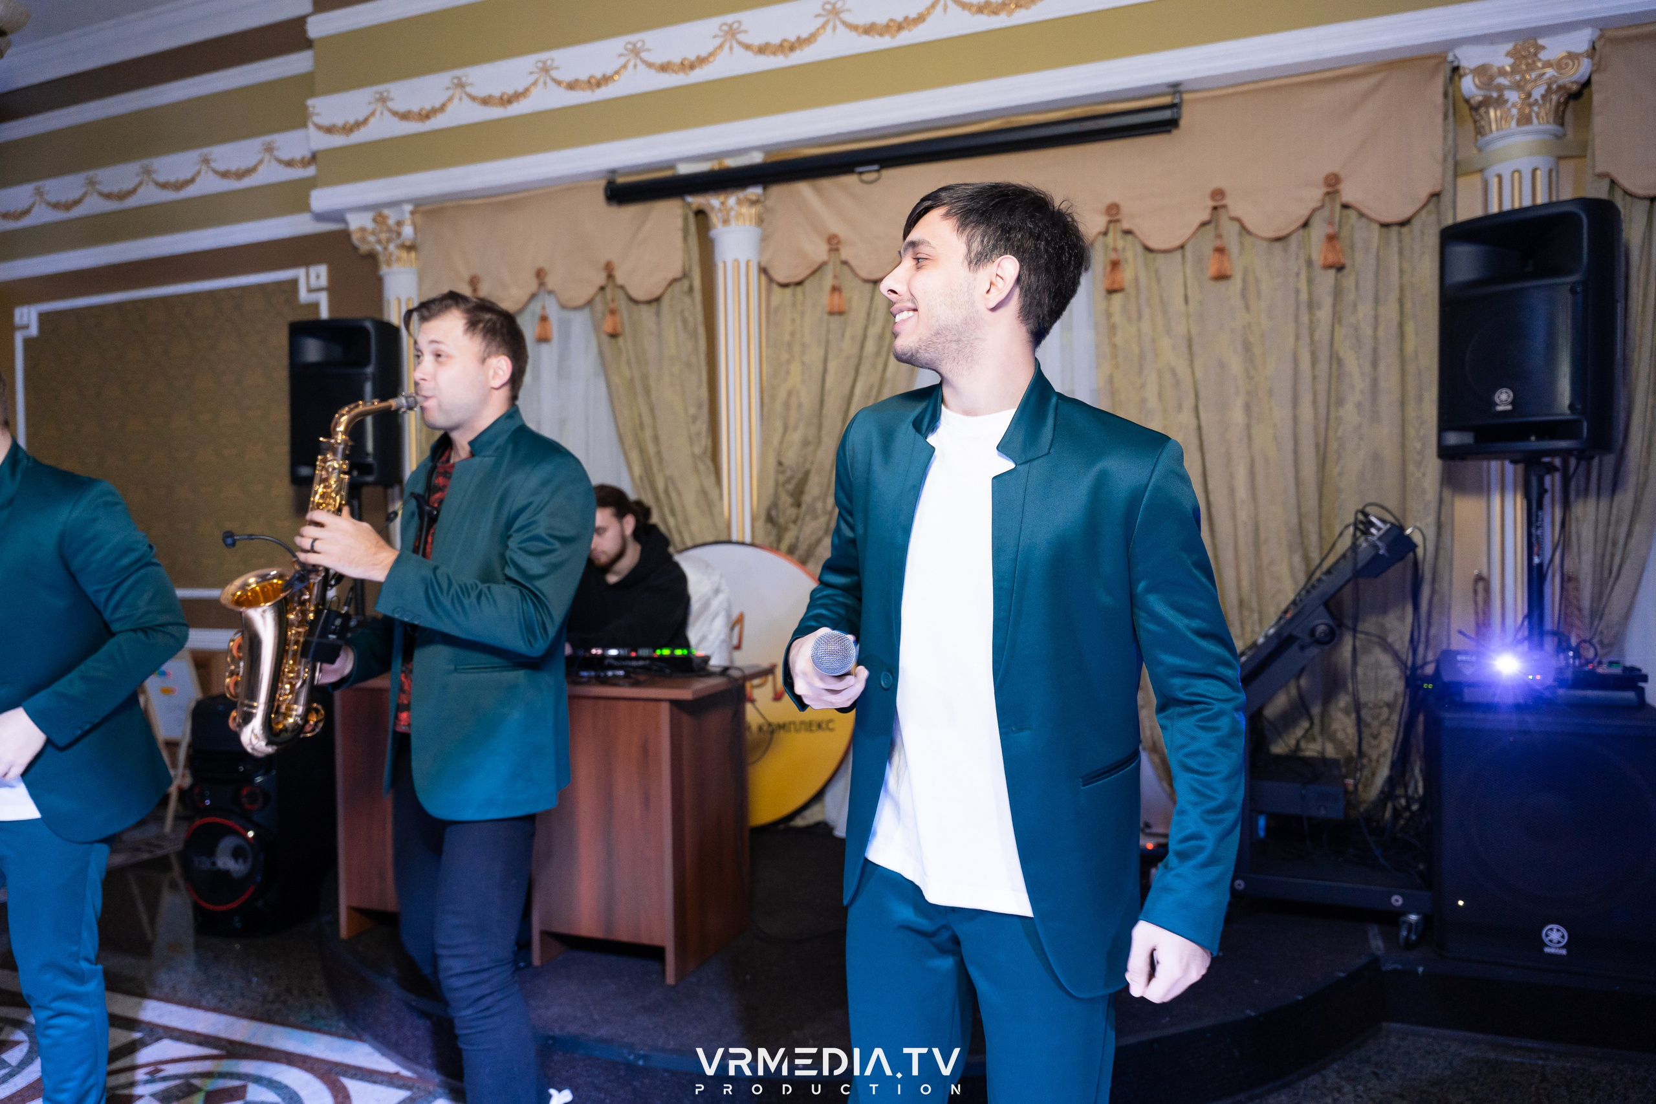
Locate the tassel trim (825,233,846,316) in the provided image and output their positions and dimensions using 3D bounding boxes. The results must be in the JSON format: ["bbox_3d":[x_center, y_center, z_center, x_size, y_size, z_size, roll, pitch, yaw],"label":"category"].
[{"bbox_3d":[0.034,-1.070,4.438,0.072,0.310,0.060,0,1,22],"label":"tassel trim"}]

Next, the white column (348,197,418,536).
[{"bbox_3d":[-1.909,-0.206,5.303,0.340,2.749,0.340,0,1,22],"label":"white column"}]

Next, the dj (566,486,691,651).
[{"bbox_3d":[-0.645,0.440,3.650,0.520,1.300,0.660,0,1,30],"label":"dj"}]

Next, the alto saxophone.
[{"bbox_3d":[-0.850,0.040,1.930,0.300,0.640,0.190,15,-7,-39],"label":"alto saxophone"}]

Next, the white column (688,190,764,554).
[{"bbox_3d":[-0.382,-0.247,4.661,0.380,2.650,0.340,-1,1,22],"label":"white column"}]

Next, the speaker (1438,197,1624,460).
[{"bbox_3d":[1.975,-0.594,3.215,0.350,0.650,0.380,-2,2,-44],"label":"speaker"}]

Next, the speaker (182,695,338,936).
[{"bbox_3d":[-2.000,0.896,4.120,0.380,0.800,0.370,-1,1,21],"label":"speaker"}]

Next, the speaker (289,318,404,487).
[{"bbox_3d":[-1.949,-0.598,4.753,0.370,0.650,0.340,-1,1,7],"label":"speaker"}]

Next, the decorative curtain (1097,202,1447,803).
[{"bbox_3d":[1.496,-0.164,3.953,1.120,2.380,0.170,-1,1,22],"label":"decorative curtain"}]

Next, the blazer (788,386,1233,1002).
[{"bbox_3d":[0.186,0.143,1.415,0.550,0.780,0.400,0,1,34],"label":"blazer"}]

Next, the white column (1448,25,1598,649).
[{"bbox_3d":[2.192,-0.276,3.616,0.380,2.650,0.340,-1,1,22],"label":"white column"}]

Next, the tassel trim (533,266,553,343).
[{"bbox_3d":[-1.222,-1.061,4.940,0.072,0.320,0.060,0,1,22],"label":"tassel trim"}]

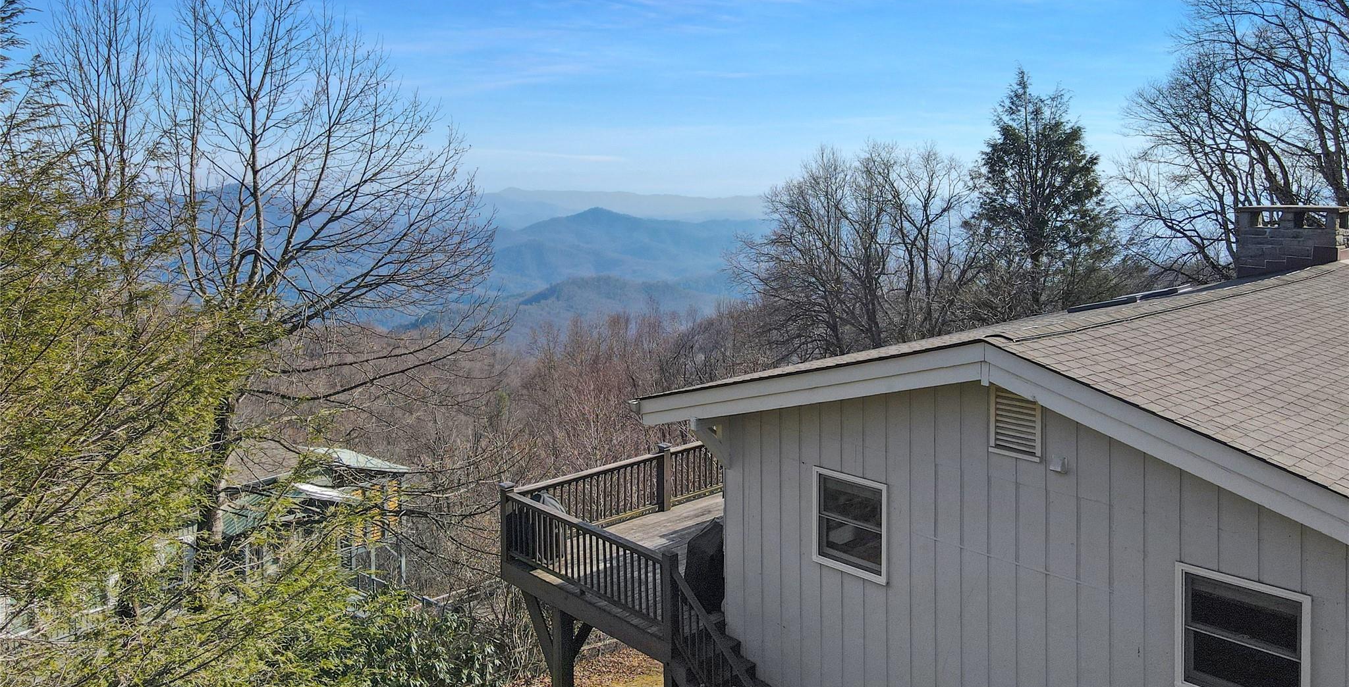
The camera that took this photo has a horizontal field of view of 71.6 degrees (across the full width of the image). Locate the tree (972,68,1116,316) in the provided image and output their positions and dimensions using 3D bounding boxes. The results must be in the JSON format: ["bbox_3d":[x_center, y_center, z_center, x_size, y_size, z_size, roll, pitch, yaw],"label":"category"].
[{"bbox_3d":[12.243,-3.930,31.000,4.800,10.300,4.800,0,5,0],"label":"tree"}]

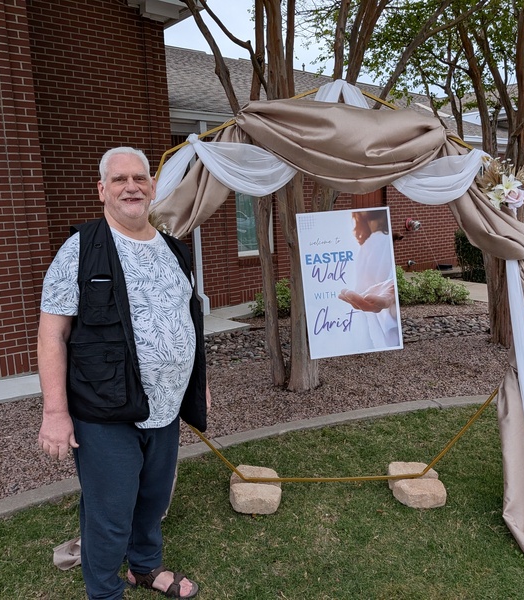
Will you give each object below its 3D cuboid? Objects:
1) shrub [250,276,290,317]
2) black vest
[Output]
[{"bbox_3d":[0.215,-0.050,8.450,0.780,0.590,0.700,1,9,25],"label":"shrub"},{"bbox_3d":[-0.460,0.075,2.030,0.520,0.750,0.410,-10,11,-42],"label":"black vest"}]

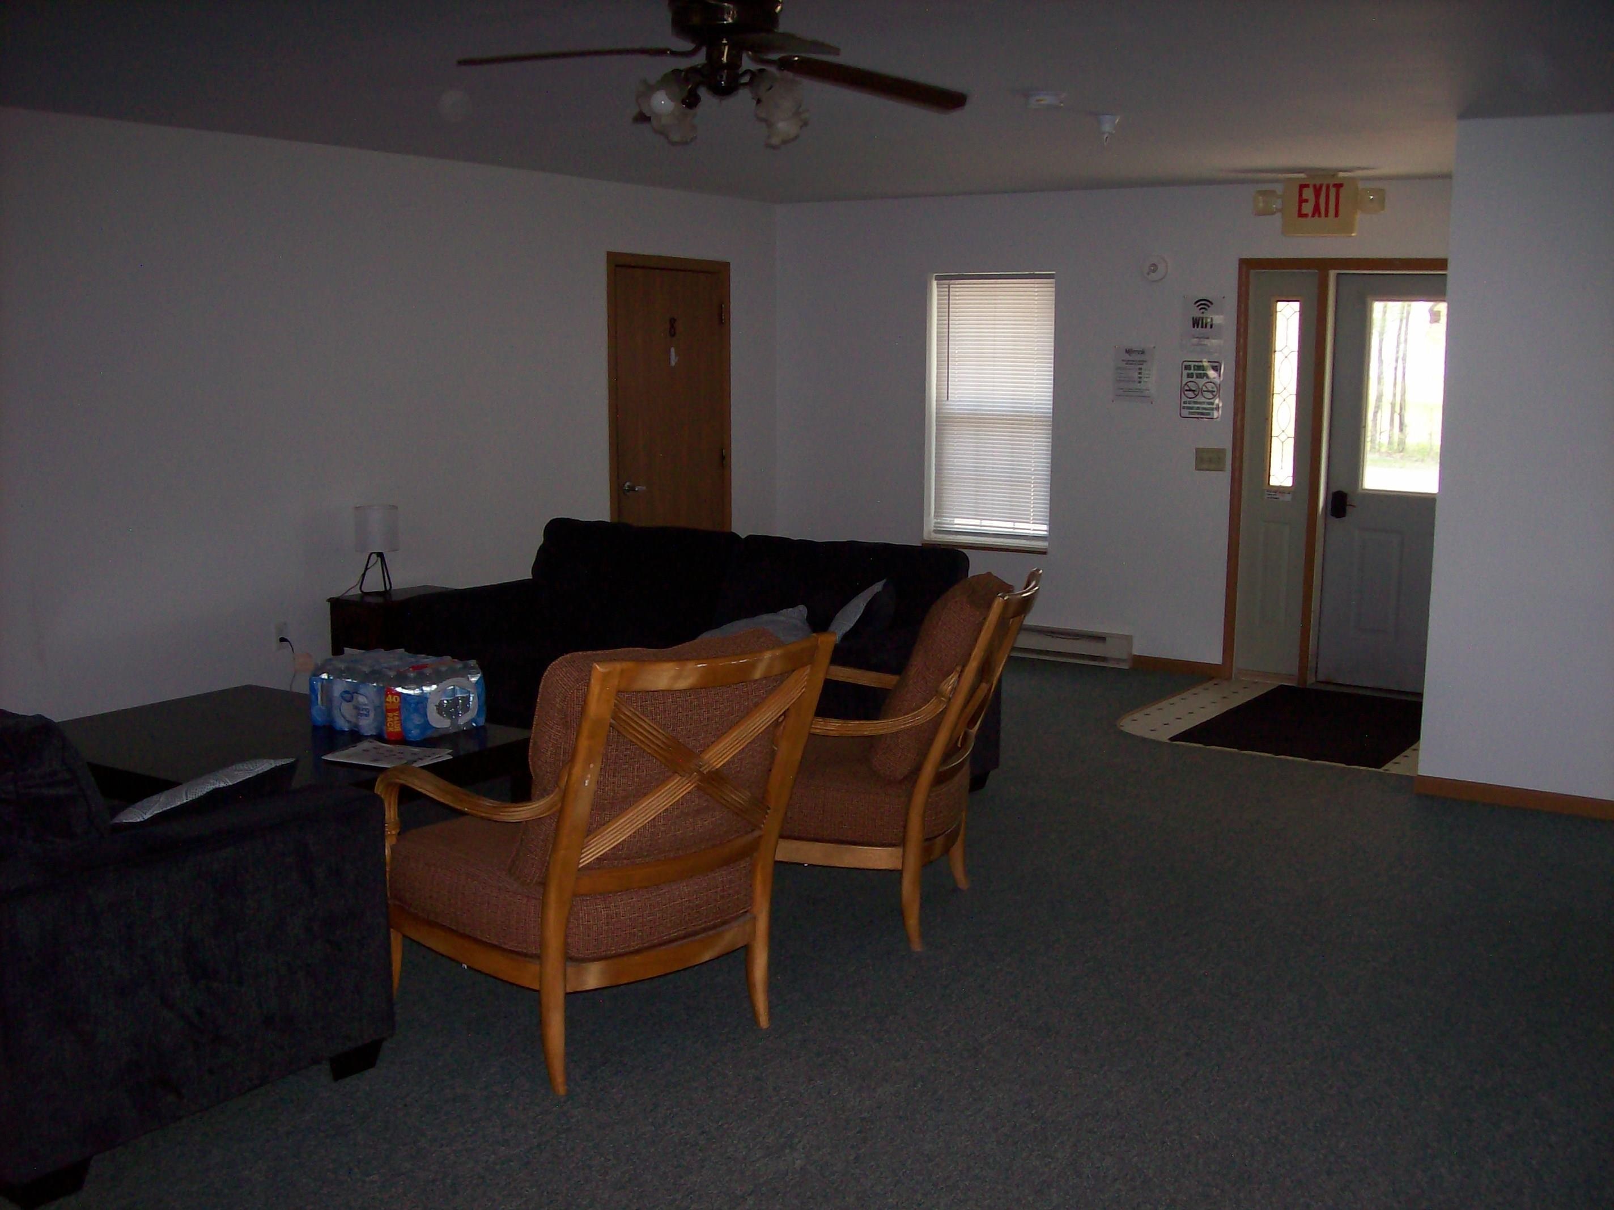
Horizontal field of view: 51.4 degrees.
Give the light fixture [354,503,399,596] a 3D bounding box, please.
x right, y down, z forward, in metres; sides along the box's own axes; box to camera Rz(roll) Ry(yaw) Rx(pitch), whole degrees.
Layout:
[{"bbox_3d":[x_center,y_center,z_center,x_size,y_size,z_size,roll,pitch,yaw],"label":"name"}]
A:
[{"bbox_3d":[-1.856,-0.244,7.233,0.185,0.380,0.185,0,9,0],"label":"light fixture"}]

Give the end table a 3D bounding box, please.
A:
[{"bbox_3d":[-1.673,0.256,7.169,0.500,0.590,0.530,6,11,33],"label":"end table"}]

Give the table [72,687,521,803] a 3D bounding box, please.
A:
[{"bbox_3d":[-1.660,0.627,5.141,1.310,0.470,1.010,6,10,31],"label":"table"}]

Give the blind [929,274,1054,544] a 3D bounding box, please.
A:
[{"bbox_3d":[1.006,-1.061,9.036,0.746,1.403,0.050,6,11,33],"label":"blind"}]

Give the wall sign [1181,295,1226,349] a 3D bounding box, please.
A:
[{"bbox_3d":[1.967,-1.391,8.342,0.217,0.277,0.015,6,11,33],"label":"wall sign"}]

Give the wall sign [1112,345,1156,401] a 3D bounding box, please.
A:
[{"bbox_3d":[1.670,-1.176,8.577,0.215,0.282,0.015,6,11,33],"label":"wall sign"}]

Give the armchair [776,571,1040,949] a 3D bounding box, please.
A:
[{"bbox_3d":[0.164,0.409,4.919,0.940,1.000,0.720,3,9,18],"label":"armchair"}]

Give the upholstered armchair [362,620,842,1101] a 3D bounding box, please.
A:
[{"bbox_3d":[-0.501,0.538,4.033,0.700,1.010,0.950,-8,12,-43],"label":"upholstered armchair"}]

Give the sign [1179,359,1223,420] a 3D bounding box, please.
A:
[{"bbox_3d":[1.965,-1.071,8.392,0.207,0.283,0.015,6,11,33],"label":"sign"}]

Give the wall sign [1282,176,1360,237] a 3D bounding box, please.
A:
[{"bbox_3d":[2.365,-1.825,7.721,0.336,0.260,0.060,6,11,33],"label":"wall sign"}]

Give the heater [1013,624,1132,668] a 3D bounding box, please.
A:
[{"bbox_3d":[1.082,0.186,9.049,1.400,0.170,0.070,6,11,33],"label":"heater"}]

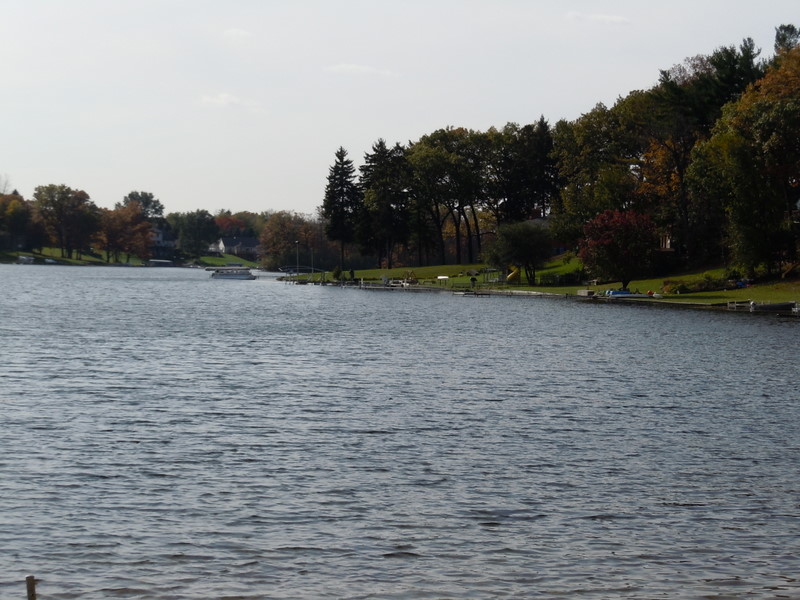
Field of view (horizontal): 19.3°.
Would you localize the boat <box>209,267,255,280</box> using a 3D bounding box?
[{"bbox_3d":[-30.379,-4.742,425.000,8.600,2.350,2.500,0,1,6],"label":"boat"}]

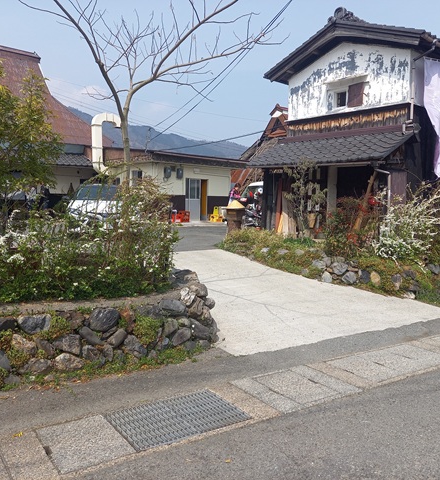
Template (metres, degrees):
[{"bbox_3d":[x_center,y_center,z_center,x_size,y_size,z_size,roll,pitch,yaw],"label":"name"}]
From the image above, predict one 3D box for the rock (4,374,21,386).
[{"bbox_3d":[-1.794,1.211,3.997,0.126,0.083,0.092,-2,6,-35],"label":"rock"}]

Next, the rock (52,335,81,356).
[{"bbox_3d":[-1.586,1.090,4.776,0.265,0.209,0.171,-2,6,-23],"label":"rock"}]

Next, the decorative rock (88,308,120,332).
[{"bbox_3d":[-1.260,0.878,5.043,0.329,0.241,0.196,-2,6,-23],"label":"decorative rock"}]

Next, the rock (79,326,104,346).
[{"bbox_3d":[-1.369,1.028,4.925,0.258,0.196,0.160,-2,6,-23],"label":"rock"}]

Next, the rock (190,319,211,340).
[{"bbox_3d":[-0.214,1.009,5.196,0.228,0.243,0.212,-2,6,-35],"label":"rock"}]

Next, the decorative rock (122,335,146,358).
[{"bbox_3d":[-0.948,1.180,5.122,0.257,0.245,0.199,-2,6,-23],"label":"decorative rock"}]

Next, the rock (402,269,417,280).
[{"bbox_3d":[3.362,0.612,8.200,0.250,0.200,0.200,3,6,20],"label":"rock"}]

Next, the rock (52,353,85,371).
[{"bbox_3d":[-1.413,1.139,4.325,0.278,0.139,0.177,-2,6,-35],"label":"rock"}]

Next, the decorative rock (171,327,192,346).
[{"bbox_3d":[-0.449,1.125,5.389,0.259,0.215,0.175,-2,6,-23],"label":"decorative rock"}]

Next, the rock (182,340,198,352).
[{"bbox_3d":[-0.324,1.154,5.030,0.161,0.109,0.119,-2,6,-35],"label":"rock"}]

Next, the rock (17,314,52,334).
[{"bbox_3d":[-1.702,0.772,4.224,0.284,0.168,0.196,-2,6,-35],"label":"rock"}]

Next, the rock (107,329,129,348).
[{"bbox_3d":[-1.023,0.988,4.625,0.207,0.184,0.176,-2,6,-35],"label":"rock"}]

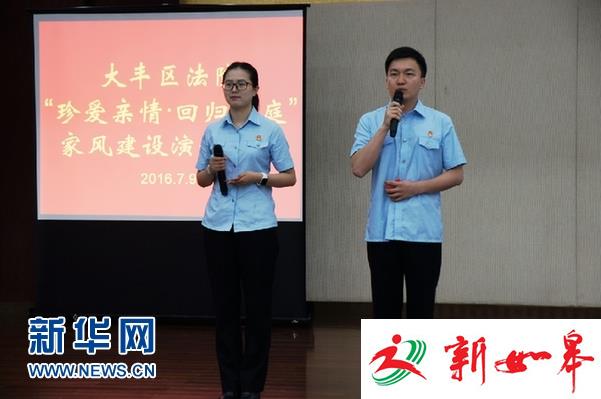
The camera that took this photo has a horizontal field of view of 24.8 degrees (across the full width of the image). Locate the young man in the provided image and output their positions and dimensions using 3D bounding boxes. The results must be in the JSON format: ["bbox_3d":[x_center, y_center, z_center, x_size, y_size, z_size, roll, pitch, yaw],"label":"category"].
[{"bbox_3d":[0.495,0.160,6.330,0.510,1.730,0.380,1,3,16],"label":"young man"}]

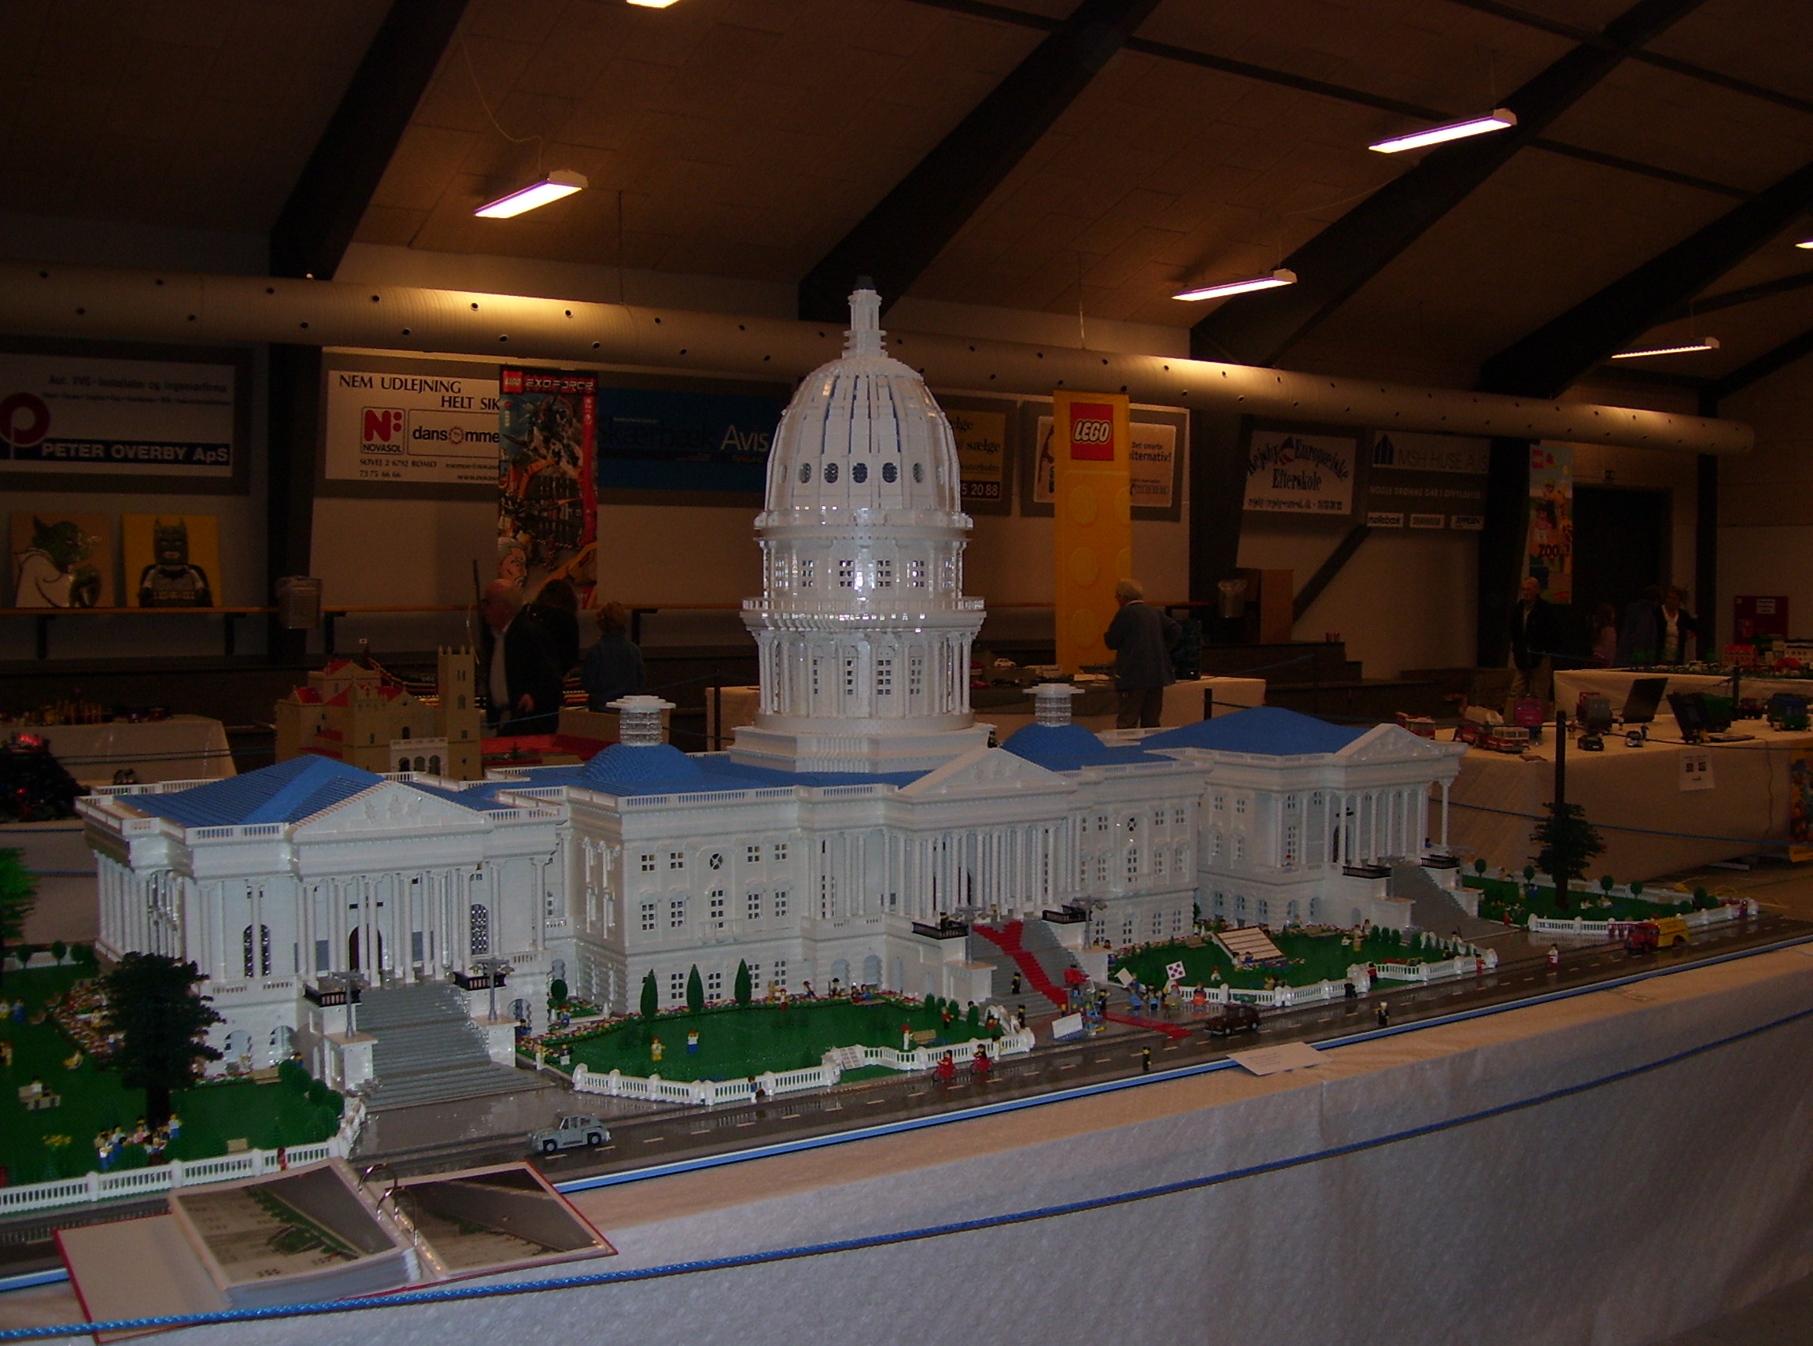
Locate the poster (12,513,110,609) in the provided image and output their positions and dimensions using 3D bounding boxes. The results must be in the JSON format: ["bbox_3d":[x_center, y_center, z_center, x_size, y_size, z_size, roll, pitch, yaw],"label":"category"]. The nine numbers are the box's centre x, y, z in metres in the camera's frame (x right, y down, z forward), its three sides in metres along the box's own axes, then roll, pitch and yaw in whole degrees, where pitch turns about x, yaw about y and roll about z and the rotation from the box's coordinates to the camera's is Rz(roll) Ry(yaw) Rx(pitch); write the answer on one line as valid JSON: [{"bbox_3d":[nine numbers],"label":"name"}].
[{"bbox_3d":[-6.682,-0.886,14.900,0.750,0.750,0.030,-2,-5,-35],"label":"poster"}]

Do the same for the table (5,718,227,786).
[{"bbox_3d":[-5.353,0.675,12.094,1.800,0.730,0.800,-2,3,-35],"label":"table"}]

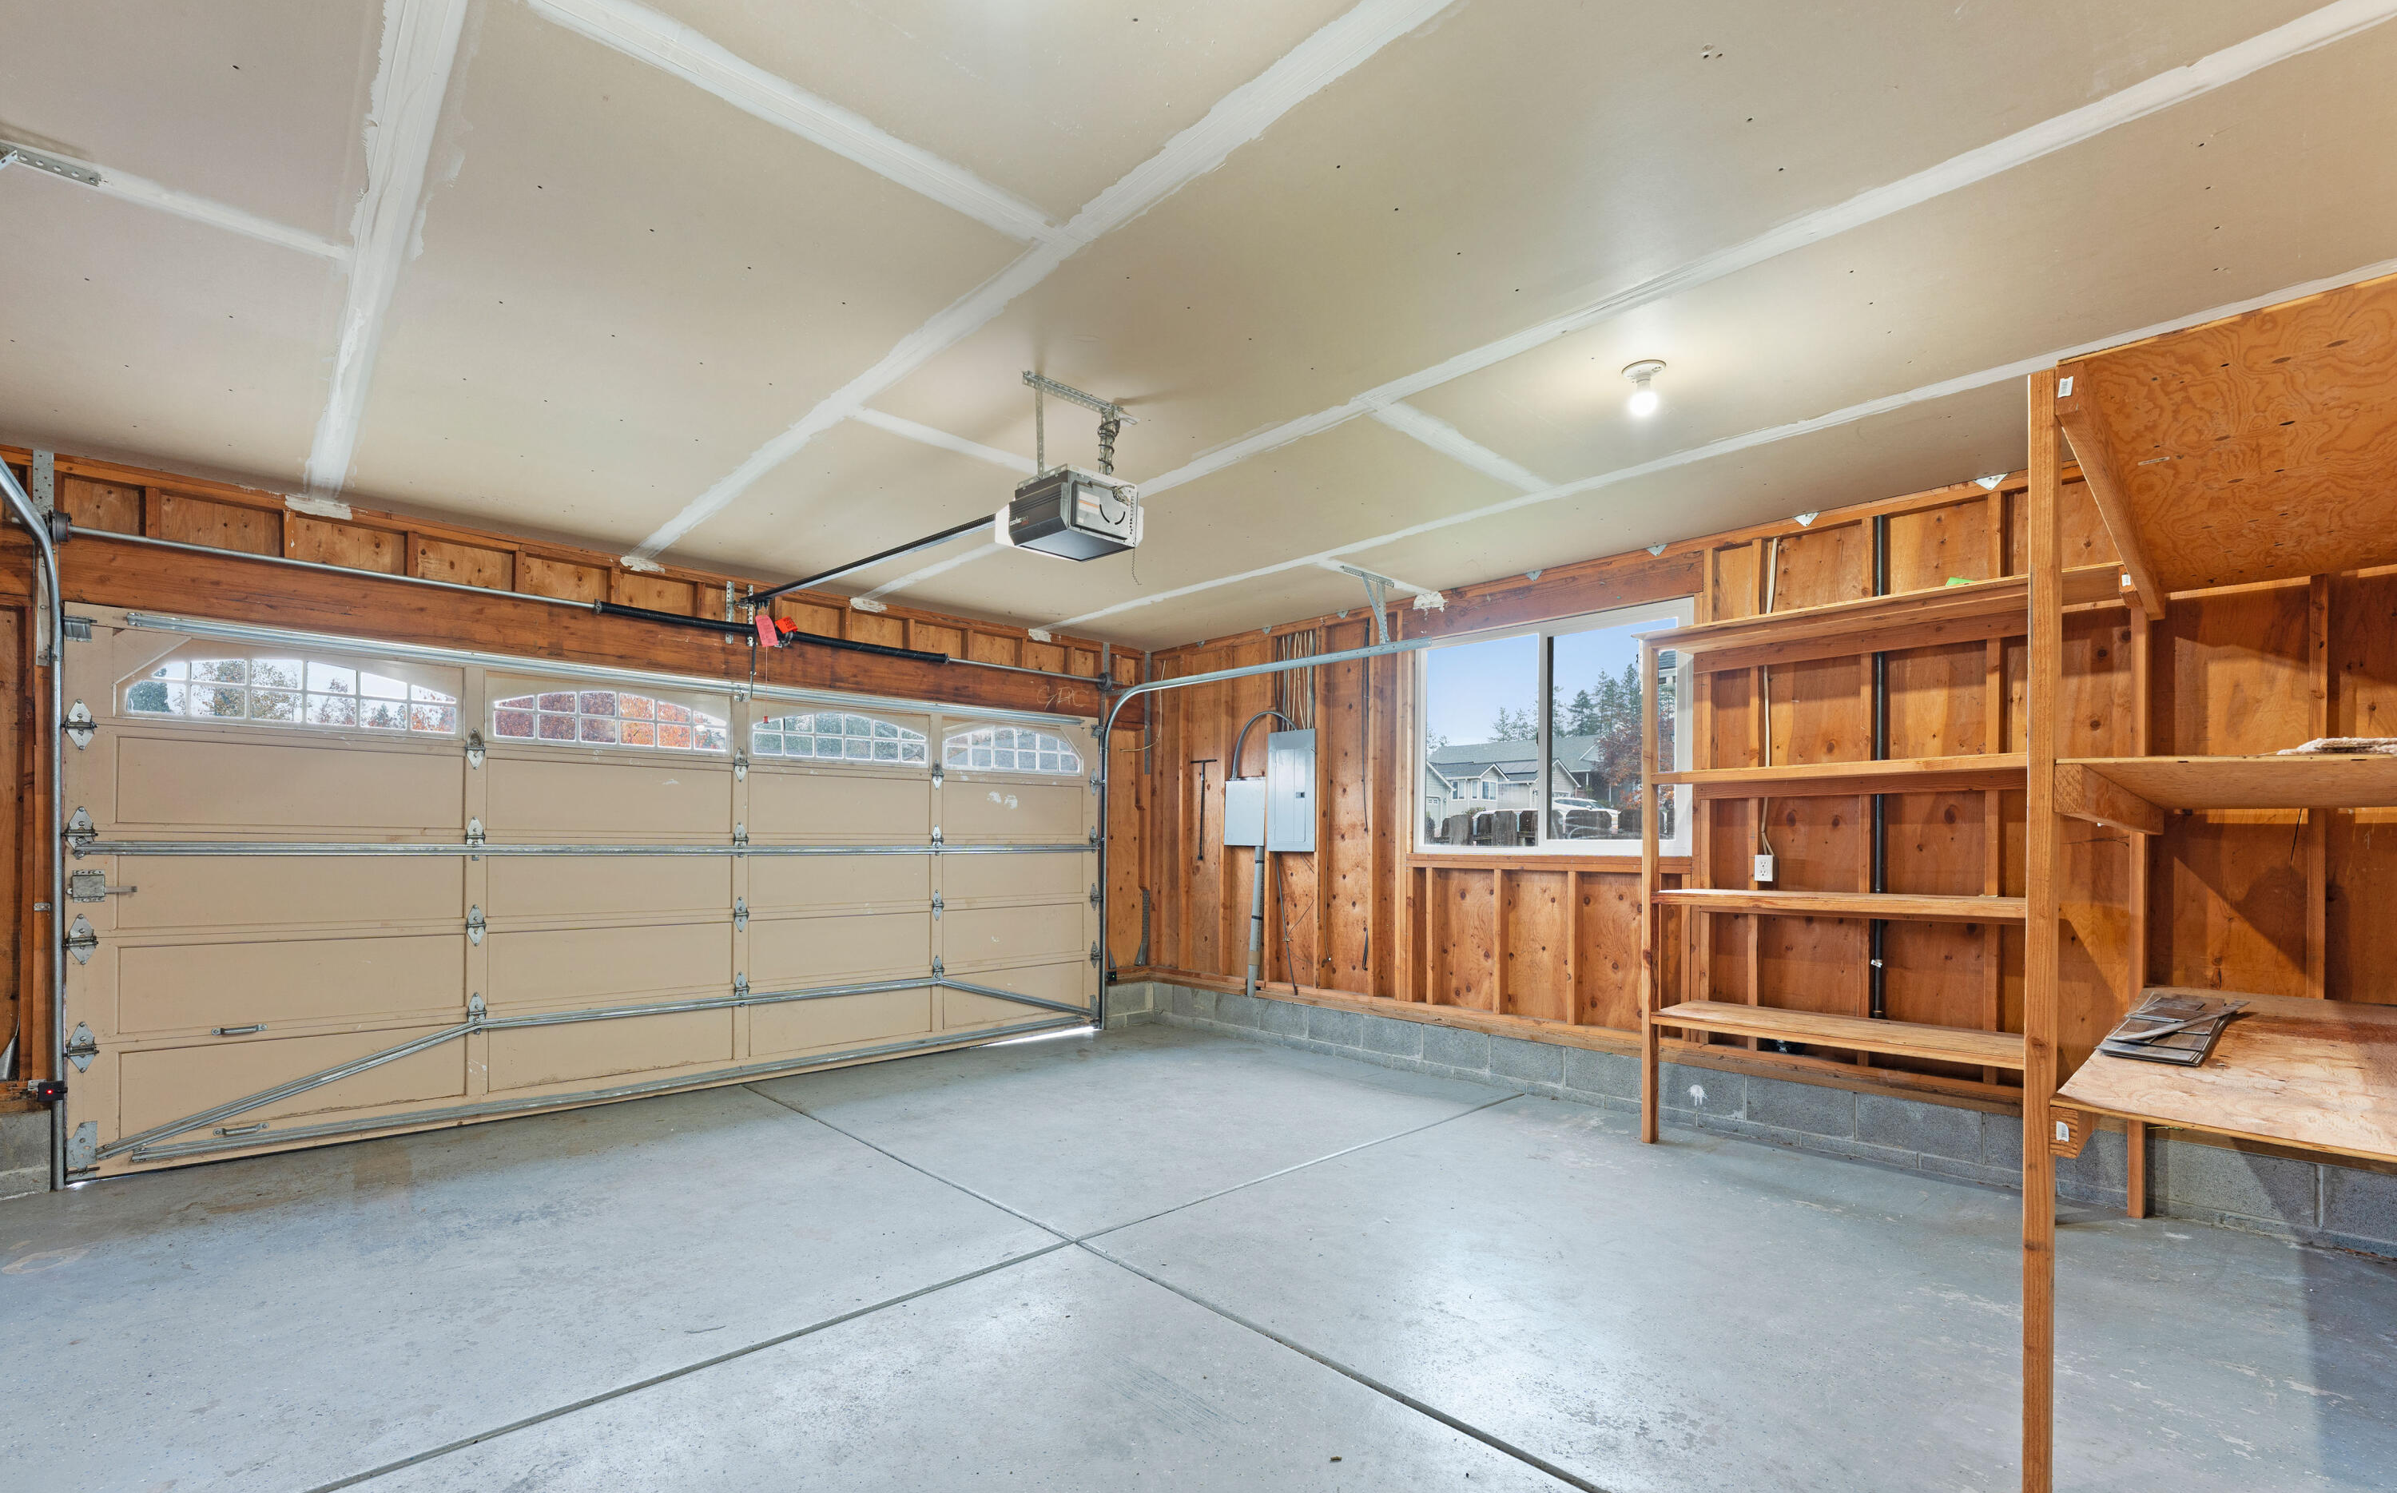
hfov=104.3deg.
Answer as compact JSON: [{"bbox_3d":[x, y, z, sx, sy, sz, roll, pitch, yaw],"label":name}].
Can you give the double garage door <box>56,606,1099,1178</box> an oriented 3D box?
[{"bbox_3d":[-2.539,0.739,5.175,4.891,2.186,0.080,5,-7,-43],"label":"double garage door"}]

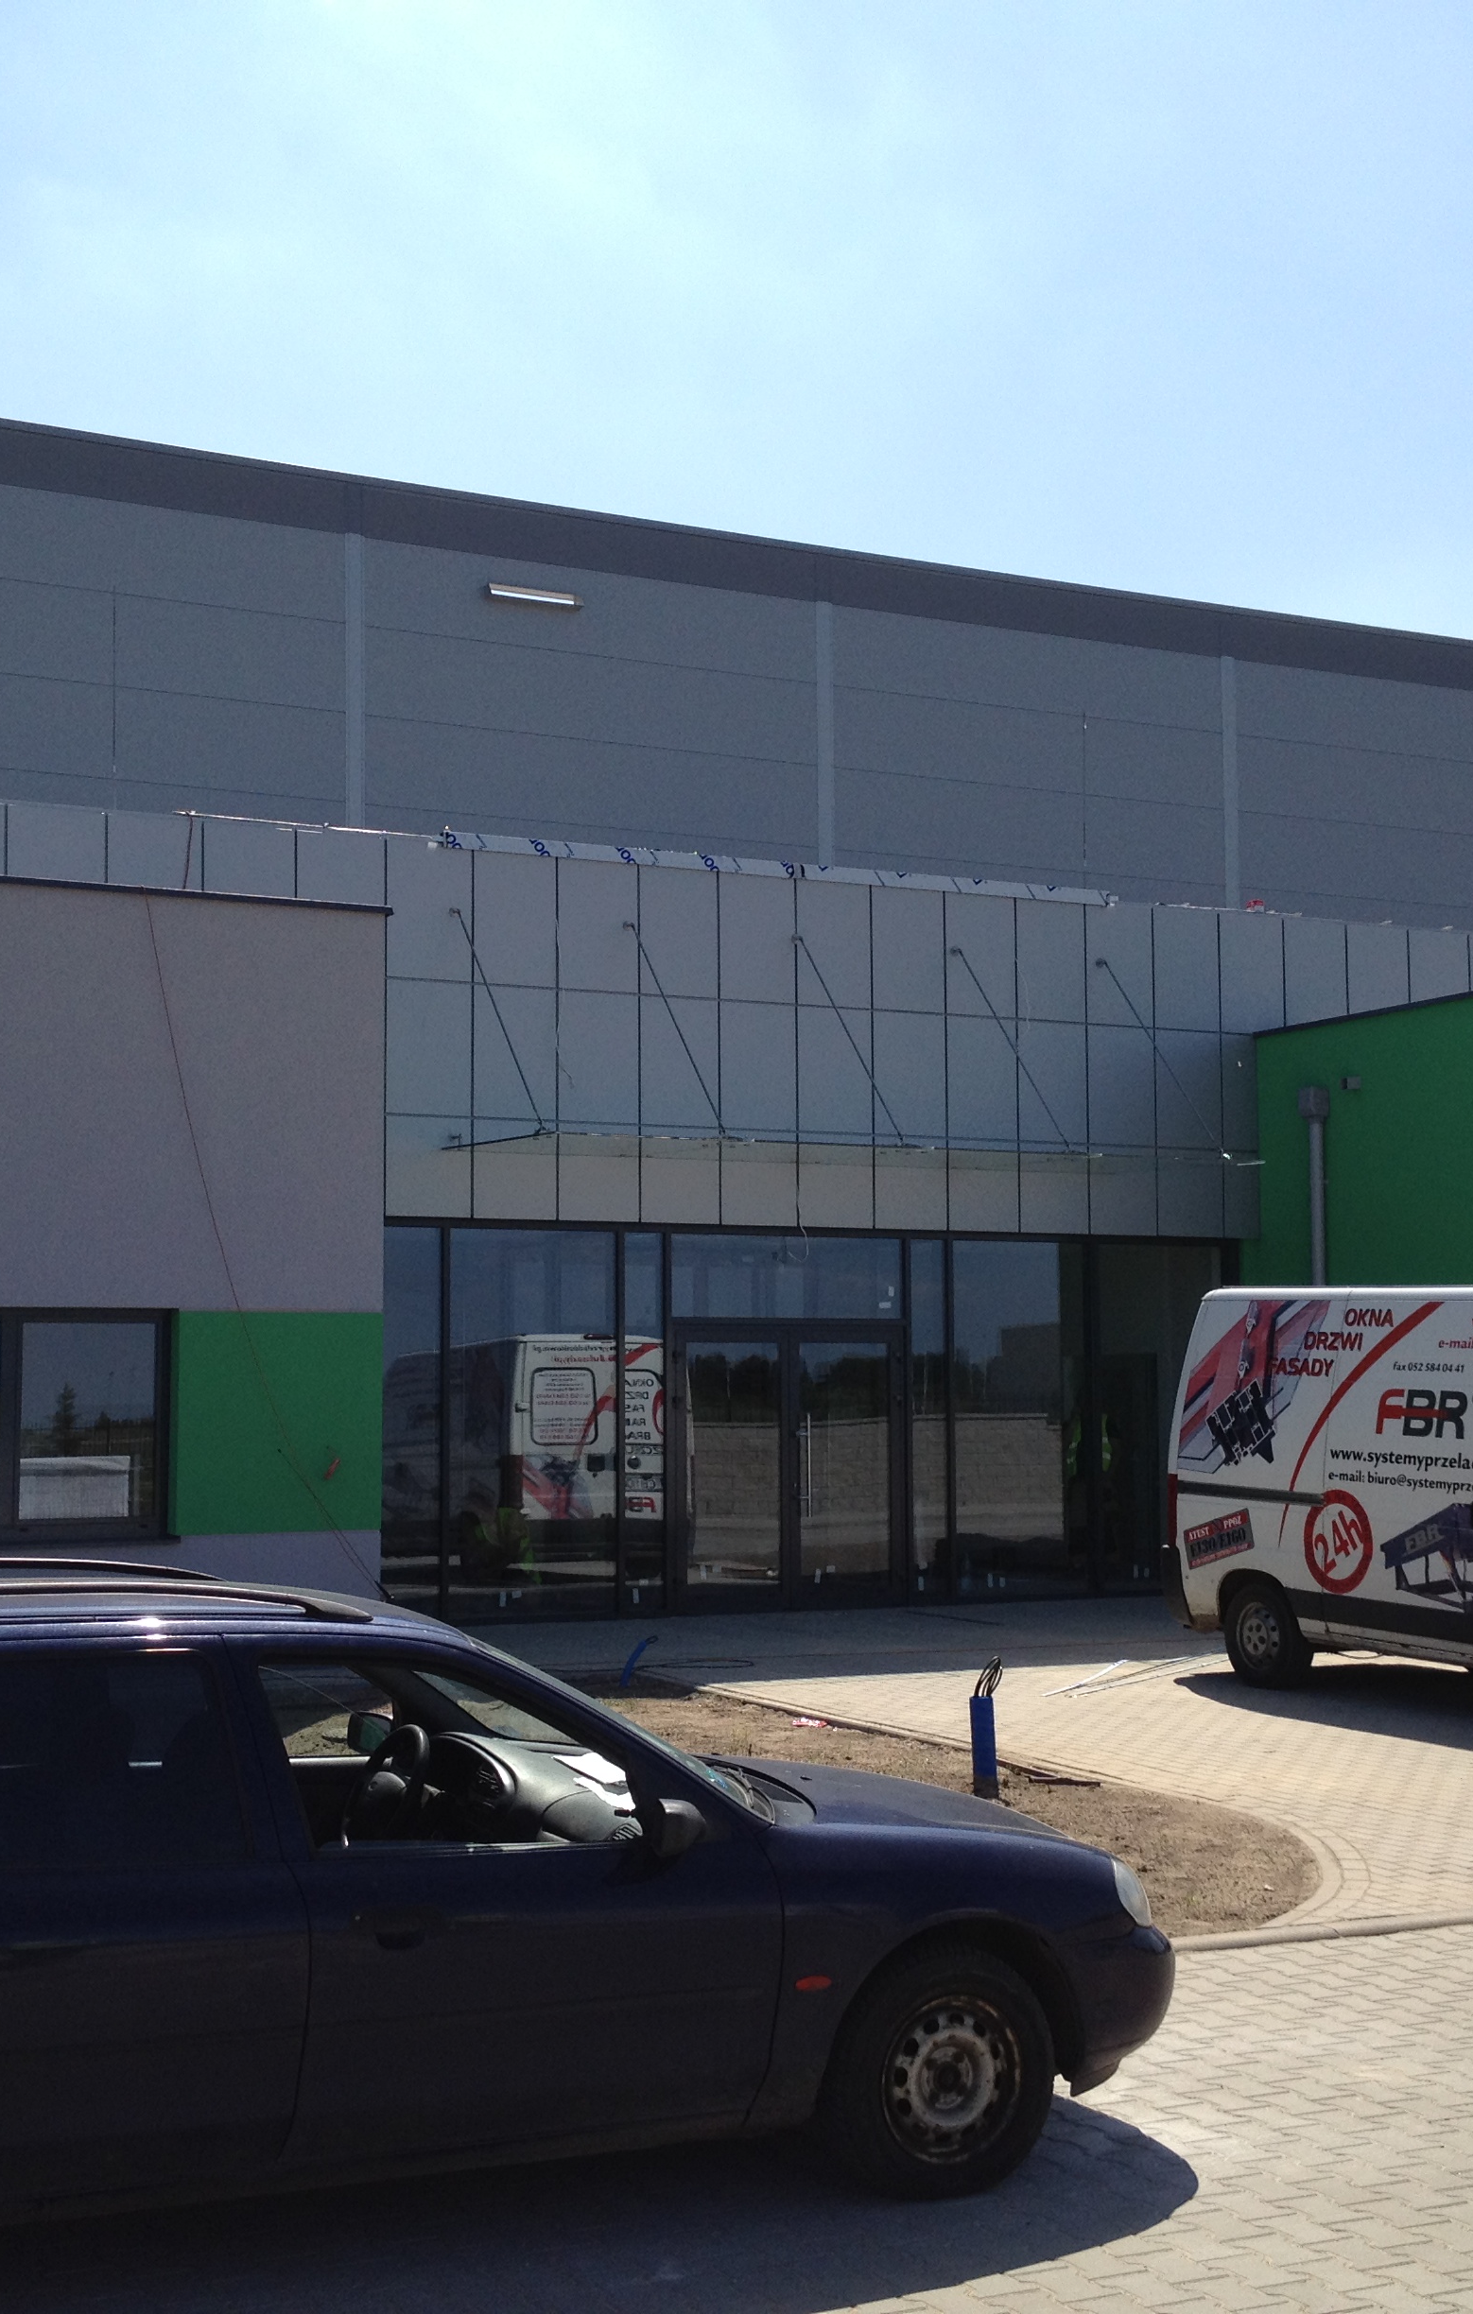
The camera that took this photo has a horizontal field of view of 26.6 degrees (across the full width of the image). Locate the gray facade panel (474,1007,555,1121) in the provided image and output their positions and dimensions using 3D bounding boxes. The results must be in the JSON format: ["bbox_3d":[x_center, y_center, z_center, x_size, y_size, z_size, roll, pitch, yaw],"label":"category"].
[{"bbox_3d":[-1.608,-0.748,22.553,0.673,0.959,0.080,2,-5,-29],"label":"gray facade panel"}]

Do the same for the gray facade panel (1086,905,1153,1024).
[{"bbox_3d":[3.097,-1.533,25.233,0.673,0.966,0.080,2,-5,-29],"label":"gray facade panel"}]

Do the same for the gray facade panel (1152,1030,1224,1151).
[{"bbox_3d":[3.804,-0.556,26.298,0.690,0.990,0.050,2,-5,-30],"label":"gray facade panel"}]

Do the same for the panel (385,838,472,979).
[{"bbox_3d":[-2.220,-1.746,22.418,0.675,0.976,0.050,2,-5,-30],"label":"panel"}]

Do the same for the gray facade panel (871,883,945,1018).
[{"bbox_3d":[1.347,-1.613,24.456,0.675,0.976,0.050,2,-5,-30],"label":"gray facade panel"}]

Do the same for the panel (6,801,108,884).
[{"bbox_3d":[-4.598,-1.835,21.060,0.675,0.976,0.050,2,-5,-30],"label":"panel"}]

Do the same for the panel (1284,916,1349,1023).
[{"bbox_3d":[5.024,-1.563,27.075,0.693,0.990,0.050,2,-5,-30],"label":"panel"}]

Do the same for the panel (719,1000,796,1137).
[{"bbox_3d":[0.170,-0.695,24.237,0.688,0.993,0.050,2,-5,-30],"label":"panel"}]

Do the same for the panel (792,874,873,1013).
[{"bbox_3d":[0.753,-1.635,24.116,0.675,0.976,0.050,2,-5,-30],"label":"panel"}]

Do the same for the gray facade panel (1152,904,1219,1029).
[{"bbox_3d":[3.686,-1.511,25.559,0.673,0.966,0.080,2,-5,-29],"label":"gray facade panel"}]

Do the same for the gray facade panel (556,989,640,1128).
[{"bbox_3d":[-1.043,-0.742,23.549,0.690,0.993,0.050,2,-5,-30],"label":"gray facade panel"}]

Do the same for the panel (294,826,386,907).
[{"bbox_3d":[-2.866,-1.837,22.599,0.688,0.990,0.050,2,-5,-30],"label":"panel"}]

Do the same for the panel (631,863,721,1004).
[{"bbox_3d":[-0.436,-1.680,23.437,0.675,0.976,0.050,2,-5,-30],"label":"panel"}]

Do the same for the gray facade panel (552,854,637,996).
[{"bbox_3d":[-1.046,-1.741,23.628,0.691,0.989,0.050,2,-5,-30],"label":"gray facade panel"}]

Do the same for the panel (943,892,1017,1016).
[{"bbox_3d":[1.991,-1.635,25.352,0.687,1.002,0.050,2,-5,-30],"label":"panel"}]

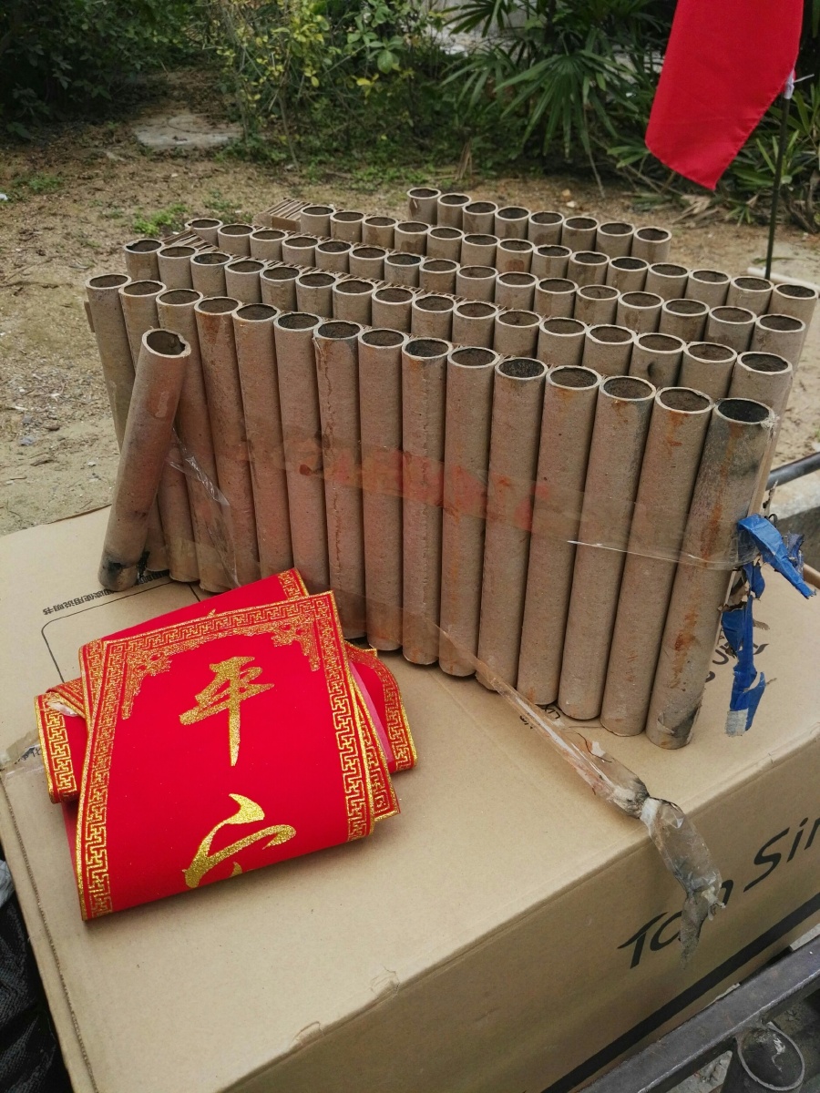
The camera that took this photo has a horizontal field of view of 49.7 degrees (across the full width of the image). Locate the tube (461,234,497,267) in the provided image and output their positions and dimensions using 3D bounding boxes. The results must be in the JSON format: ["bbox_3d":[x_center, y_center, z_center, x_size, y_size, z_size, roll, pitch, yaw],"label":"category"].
[{"bbox_3d":[0.061,-0.160,0.858,0.034,0.271,0.034,16,39,20],"label":"tube"}]

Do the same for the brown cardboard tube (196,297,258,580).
[{"bbox_3d":[-0.157,-0.075,0.798,0.037,0.295,0.037,17,39,21],"label":"brown cardboard tube"}]

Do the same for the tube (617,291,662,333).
[{"bbox_3d":[0.190,-0.083,0.812,0.036,0.294,0.036,16,39,21],"label":"tube"}]

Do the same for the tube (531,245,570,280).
[{"bbox_3d":[0.121,-0.143,0.836,0.034,0.271,0.034,16,39,20],"label":"tube"}]

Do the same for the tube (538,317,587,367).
[{"bbox_3d":[0.119,-0.049,0.761,0.036,0.294,0.036,16,39,21],"label":"tube"}]

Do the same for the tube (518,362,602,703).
[{"bbox_3d":[0.103,0.005,0.632,0.034,0.271,0.034,16,39,20],"label":"tube"}]

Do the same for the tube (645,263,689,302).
[{"bbox_3d":[0.231,-0.127,0.878,0.037,0.295,0.037,17,39,21],"label":"tube"}]

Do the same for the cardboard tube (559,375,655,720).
[{"bbox_3d":[0.145,0.015,0.671,0.036,0.294,0.036,16,39,21],"label":"cardboard tube"}]

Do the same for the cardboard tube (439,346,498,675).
[{"bbox_3d":[0.045,-0.014,0.710,0.036,0.294,0.036,0,36,0],"label":"cardboard tube"}]

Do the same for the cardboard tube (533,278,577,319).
[{"bbox_3d":[0.125,-0.103,0.843,0.037,0.295,0.037,17,39,21],"label":"cardboard tube"}]

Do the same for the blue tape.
[{"bbox_3d":[0.258,0.066,0.664,0.060,0.188,0.045,17,39,21],"label":"blue tape"}]

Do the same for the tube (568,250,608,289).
[{"bbox_3d":[0.166,-0.146,0.904,0.037,0.295,0.037,17,39,21],"label":"tube"}]

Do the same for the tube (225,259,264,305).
[{"bbox_3d":[-0.134,-0.116,0.793,0.034,0.271,0.034,16,39,20],"label":"tube"}]

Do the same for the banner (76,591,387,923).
[{"bbox_3d":[-0.131,0.136,0.636,0.185,0.041,0.224,-11,46,-16],"label":"banner"}]

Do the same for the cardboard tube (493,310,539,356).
[{"bbox_3d":[0.076,-0.053,0.711,0.034,0.271,0.034,16,39,20],"label":"cardboard tube"}]

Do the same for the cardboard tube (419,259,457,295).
[{"bbox_3d":[0.023,-0.119,0.801,0.034,0.271,0.034,16,39,20],"label":"cardboard tube"}]

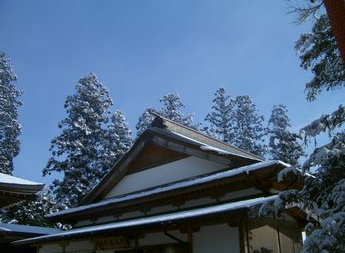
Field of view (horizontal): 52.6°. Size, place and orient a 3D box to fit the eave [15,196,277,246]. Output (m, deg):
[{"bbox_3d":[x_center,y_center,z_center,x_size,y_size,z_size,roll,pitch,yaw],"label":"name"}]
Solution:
[{"bbox_3d":[-2.550,4.125,14.419,16.240,0.673,1.400,-22,-32,40],"label":"eave"}]

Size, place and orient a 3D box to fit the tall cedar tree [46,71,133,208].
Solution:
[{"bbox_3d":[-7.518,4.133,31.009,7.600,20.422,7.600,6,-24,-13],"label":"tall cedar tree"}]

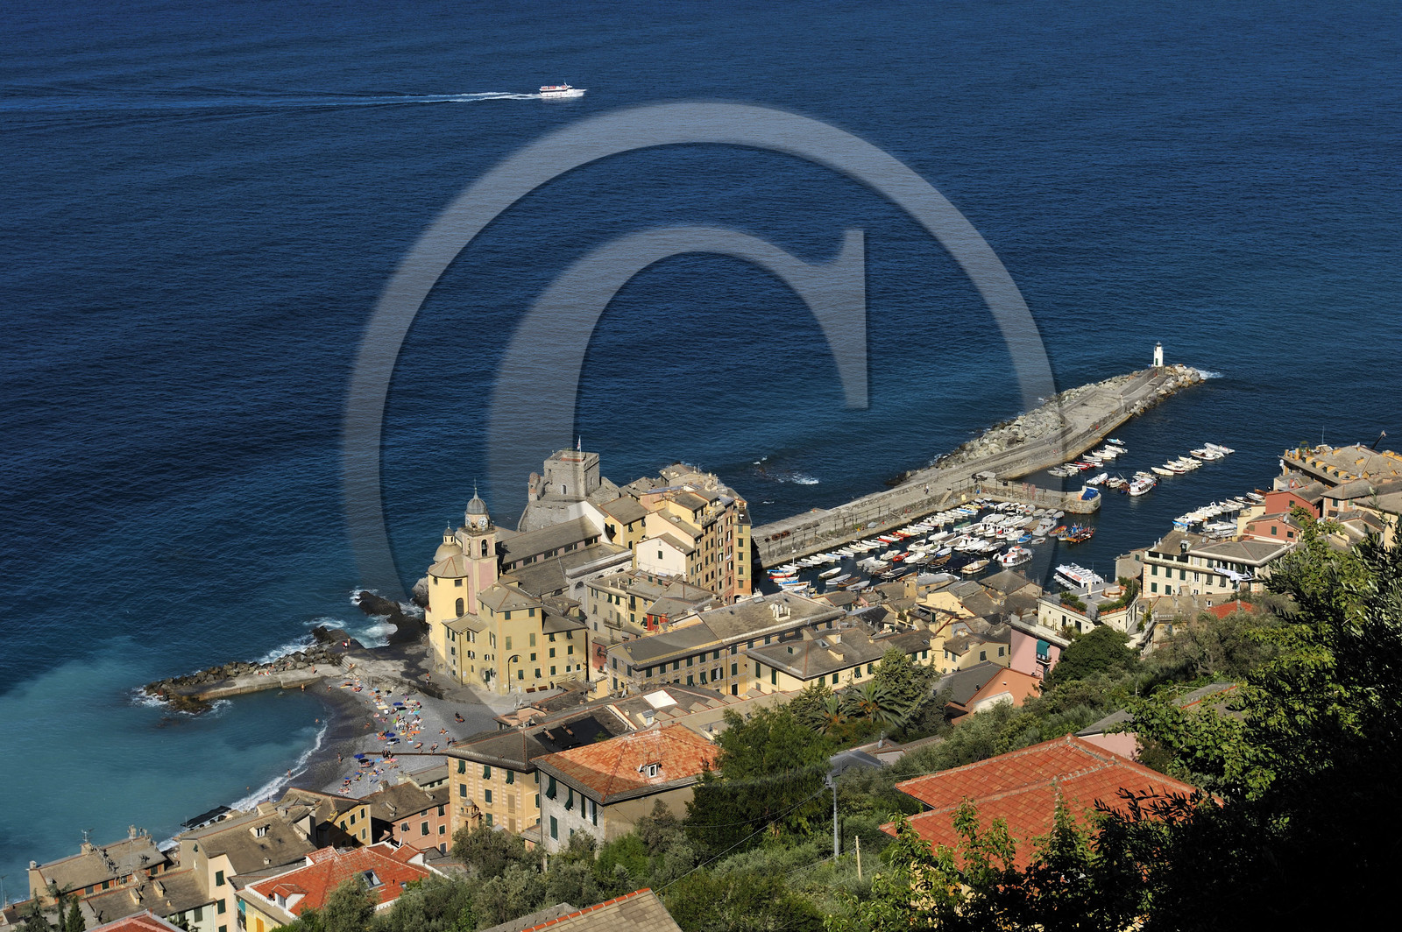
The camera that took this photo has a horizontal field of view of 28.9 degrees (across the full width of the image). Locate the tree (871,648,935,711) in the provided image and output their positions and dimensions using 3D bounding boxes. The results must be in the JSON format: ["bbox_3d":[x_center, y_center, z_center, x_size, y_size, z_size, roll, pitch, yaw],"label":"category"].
[{"bbox_3d":[26.788,28.864,362.000,8.600,9.500,8.600,-1,16,0],"label":"tree"}]

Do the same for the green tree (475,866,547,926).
[{"bbox_3d":[-13.580,30.650,193.000,5.050,5.000,4.800,-1,16,-4],"label":"green tree"}]

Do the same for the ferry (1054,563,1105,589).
[{"bbox_3d":[80.410,23.430,561.010,5.200,5.300,17.500,-9,18,-29],"label":"ferry"}]

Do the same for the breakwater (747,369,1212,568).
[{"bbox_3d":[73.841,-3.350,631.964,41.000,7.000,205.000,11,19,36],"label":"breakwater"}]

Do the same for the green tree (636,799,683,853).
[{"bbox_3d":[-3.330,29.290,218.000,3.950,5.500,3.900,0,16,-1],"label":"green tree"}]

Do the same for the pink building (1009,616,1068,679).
[{"bbox_3d":[56.020,30.361,422.676,9.500,11.000,14.000,-10,18,-30],"label":"pink building"}]

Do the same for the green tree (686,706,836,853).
[{"bbox_3d":[5.207,28.005,242.000,13.000,13.000,13.000,-1,16,0],"label":"green tree"}]

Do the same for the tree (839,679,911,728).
[{"bbox_3d":[21.741,30.267,340.000,8.600,7.000,8.600,-1,16,0],"label":"tree"}]

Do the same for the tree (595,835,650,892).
[{"bbox_3d":[-6.200,31.530,214.000,4.390,5.400,4.300,0,16,-2],"label":"tree"}]

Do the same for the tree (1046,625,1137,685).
[{"bbox_3d":[65.390,32.540,458.000,15.660,11.000,13.500,2,16,8],"label":"tree"}]

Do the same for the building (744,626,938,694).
[{"bbox_3d":[24.580,35.070,478.820,30.000,13.500,15.220,-12,20,-37],"label":"building"}]

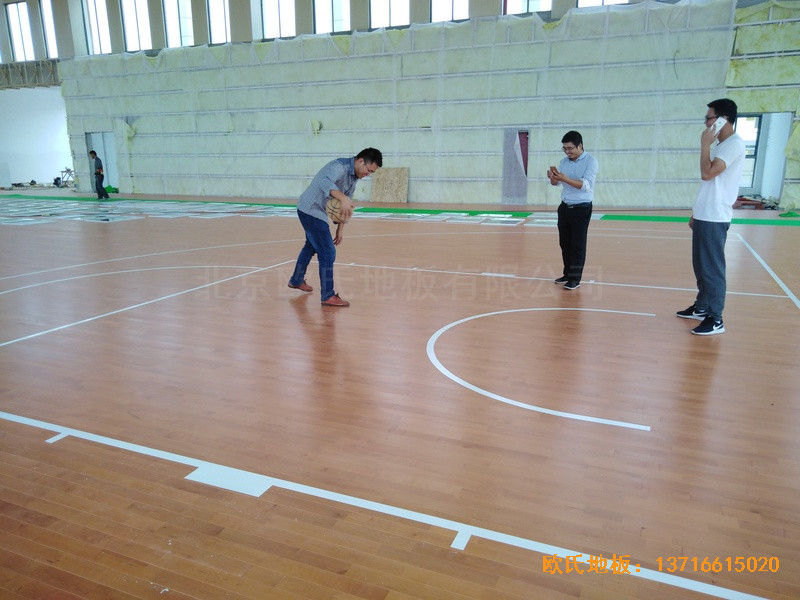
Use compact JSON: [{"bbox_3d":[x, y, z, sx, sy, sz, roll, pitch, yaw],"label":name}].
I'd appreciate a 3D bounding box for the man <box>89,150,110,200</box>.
[{"bbox_3d":[-10.654,-4.389,20.442,0.620,1.660,0.520,-5,15,-18],"label":"man"}]

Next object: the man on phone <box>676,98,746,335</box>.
[{"bbox_3d":[2.466,-0.644,4.617,0.470,1.770,0.500,4,15,19],"label":"man on phone"}]

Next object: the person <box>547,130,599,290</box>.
[{"bbox_3d":[1.831,-0.956,6.170,0.460,1.650,0.490,-10,17,-36],"label":"person"}]

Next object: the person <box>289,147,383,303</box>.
[{"bbox_3d":[-0.633,-0.711,5.670,0.840,1.460,0.540,5,15,21],"label":"person"}]

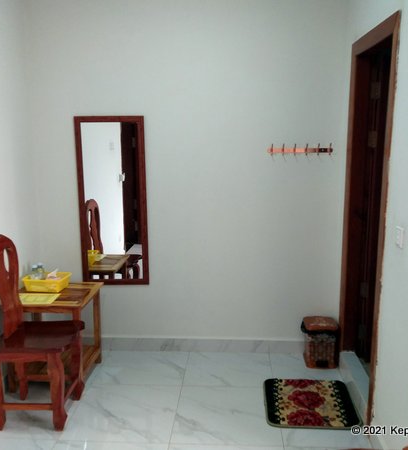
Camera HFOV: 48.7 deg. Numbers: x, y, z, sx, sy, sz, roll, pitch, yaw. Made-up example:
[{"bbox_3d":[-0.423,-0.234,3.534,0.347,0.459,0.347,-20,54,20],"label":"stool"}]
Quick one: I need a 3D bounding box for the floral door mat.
[{"bbox_3d":[0.632,1.060,2.713,0.520,0.013,0.497,0,12,5],"label":"floral door mat"}]

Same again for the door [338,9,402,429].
[{"bbox_3d":[0.911,0.036,2.480,0.106,2.068,0.815,0,12,4],"label":"door"}]

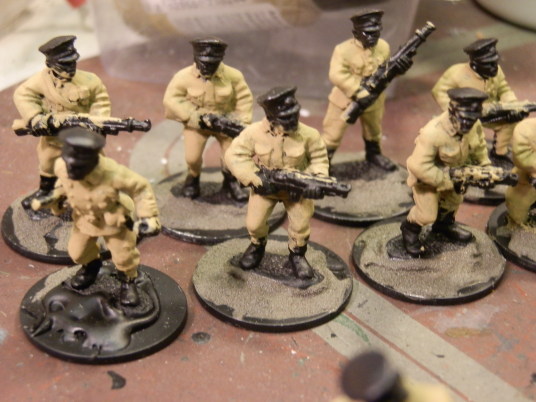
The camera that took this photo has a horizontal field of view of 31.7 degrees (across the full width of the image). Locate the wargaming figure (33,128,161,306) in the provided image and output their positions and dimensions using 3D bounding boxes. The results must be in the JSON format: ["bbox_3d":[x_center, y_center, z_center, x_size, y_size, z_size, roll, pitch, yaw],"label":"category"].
[{"bbox_3d":[-0.025,0.002,0.138,0.019,0.028,0.014,3,30,3],"label":"wargaming figure"}]

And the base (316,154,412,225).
[{"bbox_3d":[0.016,-0.003,0.177,0.025,0.002,0.025,2,30,0],"label":"base"}]

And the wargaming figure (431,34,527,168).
[{"bbox_3d":[0.039,-0.018,0.175,0.018,0.028,0.015,-14,34,-26],"label":"wargaming figure"}]

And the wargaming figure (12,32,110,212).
[{"bbox_3d":[-0.036,-0.014,0.163,0.018,0.030,0.013,-8,31,-15],"label":"wargaming figure"}]

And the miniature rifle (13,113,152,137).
[{"bbox_3d":[-0.032,-0.013,0.161,0.024,0.004,0.003,3,30,7],"label":"miniature rifle"}]

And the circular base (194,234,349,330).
[{"bbox_3d":[0.001,0.012,0.151,0.025,0.002,0.025,1,30,-1],"label":"circular base"}]

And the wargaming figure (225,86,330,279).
[{"bbox_3d":[0.002,-0.002,0.143,0.017,0.031,0.013,-4,31,-10],"label":"wargaming figure"}]

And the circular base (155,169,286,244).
[{"bbox_3d":[-0.009,0.000,0.171,0.025,0.002,0.025,1,30,0],"label":"circular base"}]

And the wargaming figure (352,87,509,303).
[{"bbox_3d":[0.027,-0.003,0.150,0.025,0.031,0.025,-22,38,-35],"label":"wargaming figure"}]

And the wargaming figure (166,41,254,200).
[{"bbox_3d":[-0.011,-0.014,0.165,0.017,0.030,0.012,-2,30,-5],"label":"wargaming figure"}]

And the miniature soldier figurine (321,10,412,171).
[{"bbox_3d":[0.019,-0.021,0.175,0.018,0.030,0.014,-11,33,-21],"label":"miniature soldier figurine"}]

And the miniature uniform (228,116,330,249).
[{"bbox_3d":[0.001,-0.001,0.144,0.017,0.023,0.013,-4,31,-10],"label":"miniature uniform"}]

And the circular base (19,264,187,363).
[{"bbox_3d":[-0.025,0.015,0.143,0.025,0.003,0.025,2,30,0],"label":"circular base"}]

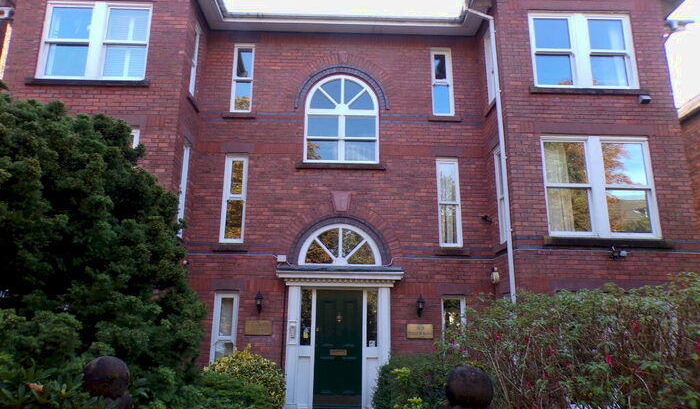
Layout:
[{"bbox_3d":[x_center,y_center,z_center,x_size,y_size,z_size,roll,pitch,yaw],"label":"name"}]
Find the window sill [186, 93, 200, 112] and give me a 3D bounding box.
[{"bbox_3d":[-3.023,-1.954,9.247,0.140,0.140,0.700,1,-13,0],"label":"window sill"}]

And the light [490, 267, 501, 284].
[{"bbox_3d":[2.666,1.310,8.891,0.140,0.340,0.170,1,-13,0],"label":"light"}]

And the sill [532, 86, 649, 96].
[{"bbox_3d":[4.248,-2.006,8.676,2.120,0.140,0.140,1,-13,0],"label":"sill"}]

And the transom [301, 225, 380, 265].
[{"bbox_3d":[-0.184,0.801,9.362,1.602,0.848,0.090,1,-13,0],"label":"transom"}]

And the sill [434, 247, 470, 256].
[{"bbox_3d":[1.964,0.909,9.299,0.648,0.140,0.140,1,-13,0],"label":"sill"}]

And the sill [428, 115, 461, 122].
[{"bbox_3d":[1.930,-1.744,9.929,0.672,0.140,0.140,1,-13,0],"label":"sill"}]

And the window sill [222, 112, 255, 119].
[{"bbox_3d":[-2.209,-1.754,9.747,0.645,0.145,0.150,1,-14,-1],"label":"window sill"}]

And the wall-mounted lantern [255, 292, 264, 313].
[{"bbox_3d":[-1.663,1.810,8.925,0.143,0.397,0.210,1,-13,0],"label":"wall-mounted lantern"}]

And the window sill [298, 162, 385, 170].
[{"bbox_3d":[-0.168,-0.758,9.676,1.781,0.140,0.140,1,-13,0],"label":"window sill"}]

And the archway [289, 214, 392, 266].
[{"bbox_3d":[-0.168,0.681,9.186,1.937,0.990,0.120,1,-14,-1],"label":"archway"}]

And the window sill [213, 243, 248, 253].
[{"bbox_3d":[-2.223,0.823,9.105,0.644,0.141,0.150,1,-14,-1],"label":"window sill"}]

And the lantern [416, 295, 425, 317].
[{"bbox_3d":[1.311,1.871,8.936,0.142,0.402,0.210,1,-13,0],"label":"lantern"}]

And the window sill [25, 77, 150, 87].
[{"bbox_3d":[-4.544,-2.095,8.475,2.116,0.145,0.160,1,-14,-1],"label":"window sill"}]

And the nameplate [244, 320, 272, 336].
[{"bbox_3d":[-1.640,2.231,8.733,0.475,0.244,0.025,1,-14,-1],"label":"nameplate"}]

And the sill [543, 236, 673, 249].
[{"bbox_3d":[4.220,0.636,7.967,2.125,0.156,0.160,1,-14,-1],"label":"sill"}]

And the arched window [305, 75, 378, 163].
[{"bbox_3d":[-0.161,-1.727,9.858,1.515,1.927,0.100,1,-14,-1],"label":"arched window"}]

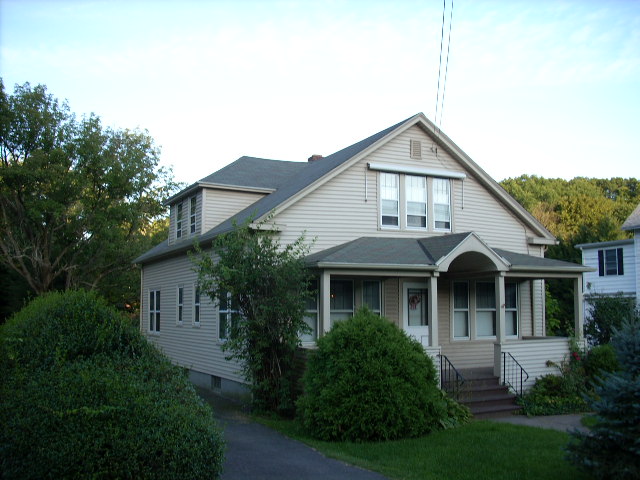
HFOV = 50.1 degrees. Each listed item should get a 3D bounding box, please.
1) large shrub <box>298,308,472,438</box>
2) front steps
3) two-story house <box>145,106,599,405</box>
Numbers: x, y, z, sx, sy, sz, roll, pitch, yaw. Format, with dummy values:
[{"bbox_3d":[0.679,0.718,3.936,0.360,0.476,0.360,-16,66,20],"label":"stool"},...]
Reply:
[{"bbox_3d":[1.047,2.391,12.723,2.850,2.224,2.600,0,-6,0],"label":"large shrub"},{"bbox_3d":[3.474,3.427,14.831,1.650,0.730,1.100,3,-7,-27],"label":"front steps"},{"bbox_3d":[0.254,0.859,21.560,9.192,7.160,14.031,3,-7,-27],"label":"two-story house"}]

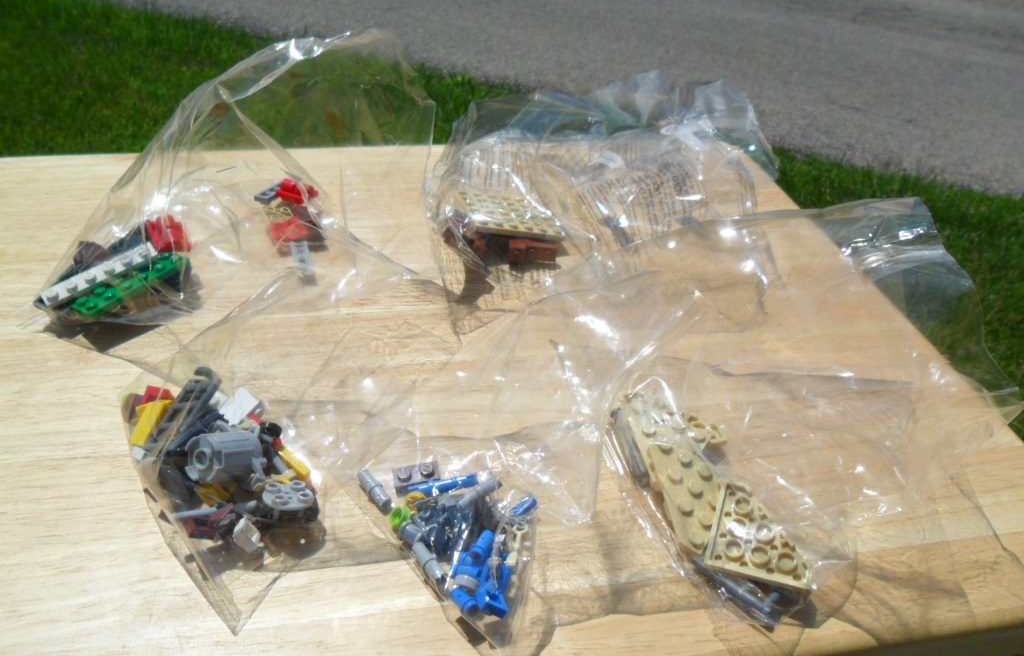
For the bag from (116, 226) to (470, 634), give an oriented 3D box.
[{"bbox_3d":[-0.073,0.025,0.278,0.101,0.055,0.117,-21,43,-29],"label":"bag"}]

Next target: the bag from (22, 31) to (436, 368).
[{"bbox_3d":[-0.118,-0.060,0.348,0.152,0.103,0.122,8,37,6],"label":"bag"}]

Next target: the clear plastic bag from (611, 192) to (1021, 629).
[{"bbox_3d":[0.109,0.020,0.279,0.122,0.079,0.114,-15,40,-23],"label":"clear plastic bag"}]

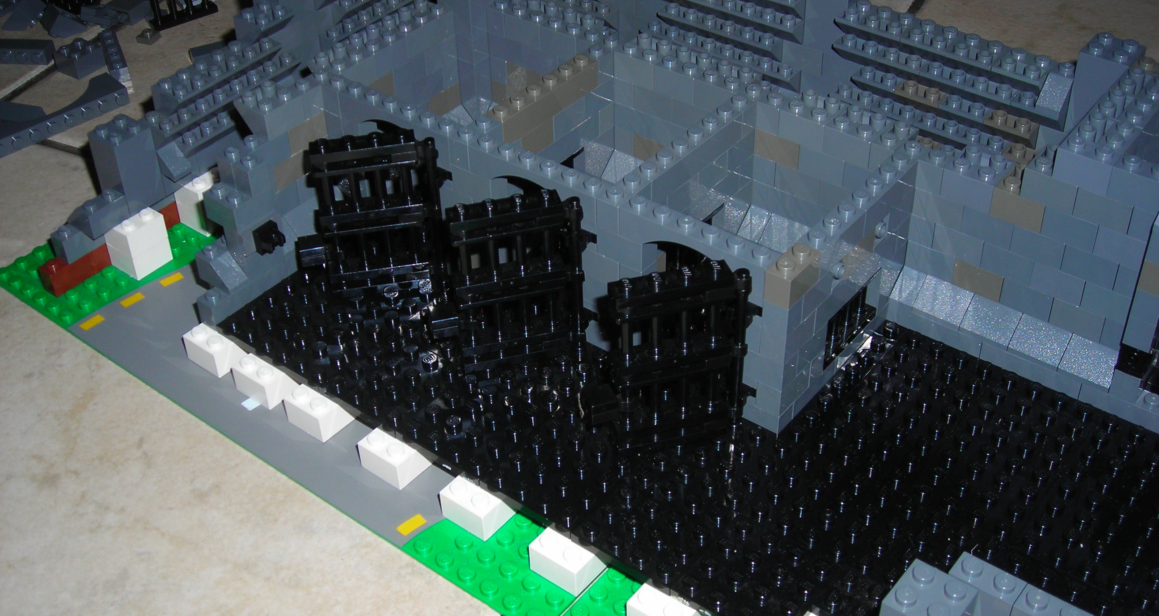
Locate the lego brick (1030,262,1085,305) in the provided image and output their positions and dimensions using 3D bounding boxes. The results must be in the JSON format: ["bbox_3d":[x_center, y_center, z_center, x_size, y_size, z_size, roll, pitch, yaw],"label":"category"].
[{"bbox_3d":[0.140,-0.010,0.394,0.016,0.010,0.013,25,46,29],"label":"lego brick"}]

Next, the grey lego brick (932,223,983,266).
[{"bbox_3d":[0.115,-0.021,0.411,0.016,0.010,0.008,25,46,30],"label":"grey lego brick"}]

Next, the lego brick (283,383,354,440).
[{"bbox_3d":[-0.078,0.029,0.415,0.016,0.011,0.016,25,46,30],"label":"lego brick"}]

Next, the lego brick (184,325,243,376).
[{"bbox_3d":[-0.115,0.011,0.440,0.016,0.011,0.016,25,46,30],"label":"lego brick"}]

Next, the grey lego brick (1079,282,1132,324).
[{"bbox_3d":[0.152,-0.003,0.390,0.016,0.010,0.008,25,46,30],"label":"grey lego brick"}]

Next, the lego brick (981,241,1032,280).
[{"bbox_3d":[0.127,-0.015,0.404,0.016,0.010,0.008,25,46,30],"label":"lego brick"}]

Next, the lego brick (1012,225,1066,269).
[{"bbox_3d":[0.133,-0.019,0.394,0.016,0.010,0.008,25,46,30],"label":"lego brick"}]

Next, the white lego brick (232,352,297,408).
[{"bbox_3d":[-0.096,0.020,0.426,0.016,0.011,0.016,25,46,29],"label":"white lego brick"}]

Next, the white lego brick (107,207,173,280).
[{"bbox_3d":[-0.154,-0.024,0.476,0.016,0.020,0.016,25,47,30],"label":"white lego brick"}]

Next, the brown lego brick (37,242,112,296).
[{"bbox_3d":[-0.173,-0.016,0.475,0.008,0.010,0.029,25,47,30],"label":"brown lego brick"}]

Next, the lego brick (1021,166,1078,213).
[{"bbox_3d":[0.133,-0.034,0.383,0.016,0.010,0.008,25,46,30],"label":"lego brick"}]

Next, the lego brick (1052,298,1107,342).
[{"bbox_3d":[0.146,0.000,0.396,0.016,0.010,0.013,25,46,29],"label":"lego brick"}]

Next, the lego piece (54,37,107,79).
[{"bbox_3d":[-0.222,-0.111,0.611,0.016,0.011,0.016,23,45,28],"label":"lego piece"}]

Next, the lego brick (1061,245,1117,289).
[{"bbox_3d":[0.143,-0.013,0.381,0.016,0.010,0.008,25,47,30],"label":"lego brick"}]

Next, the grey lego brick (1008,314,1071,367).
[{"bbox_3d":[0.136,0.008,0.401,0.016,0.010,0.016,25,47,30],"label":"grey lego brick"}]

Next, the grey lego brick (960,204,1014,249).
[{"bbox_3d":[0.119,-0.025,0.397,0.016,0.010,0.008,25,47,30],"label":"grey lego brick"}]

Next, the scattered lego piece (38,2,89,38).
[{"bbox_3d":[-0.245,-0.134,0.651,0.016,0.011,0.016,19,16,-49],"label":"scattered lego piece"}]

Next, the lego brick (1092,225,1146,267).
[{"bbox_3d":[0.148,-0.018,0.372,0.016,0.010,0.008,25,47,30],"label":"lego brick"}]

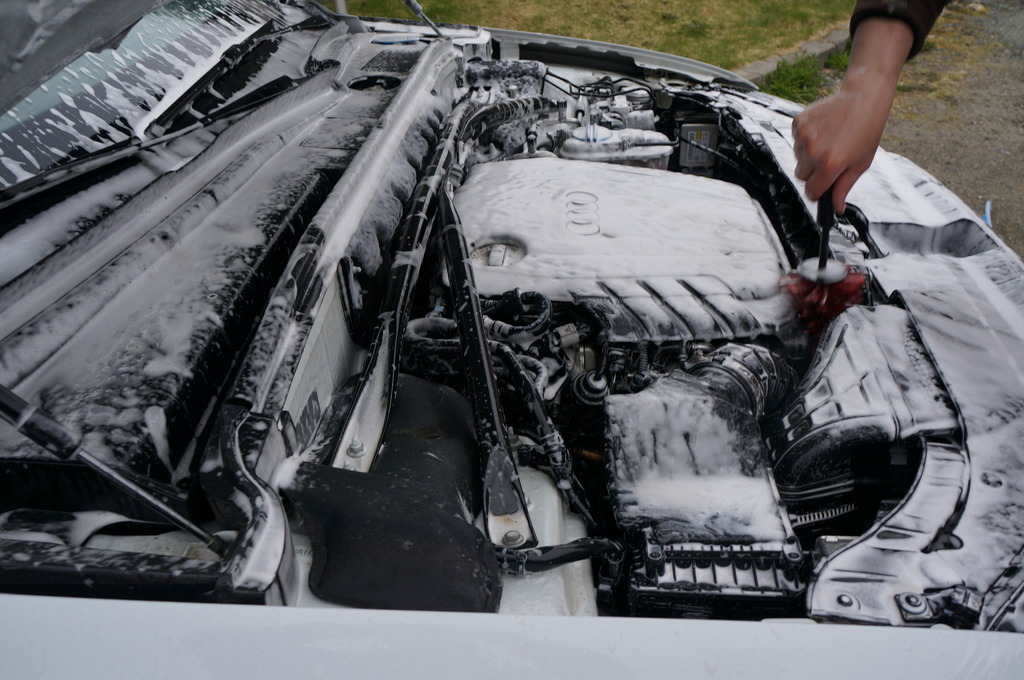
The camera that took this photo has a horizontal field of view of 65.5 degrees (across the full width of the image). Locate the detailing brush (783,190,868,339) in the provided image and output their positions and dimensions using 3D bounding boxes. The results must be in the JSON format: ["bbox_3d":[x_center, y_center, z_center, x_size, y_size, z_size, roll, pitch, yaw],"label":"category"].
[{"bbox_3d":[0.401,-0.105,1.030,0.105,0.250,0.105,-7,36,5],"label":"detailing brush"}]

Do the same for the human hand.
[{"bbox_3d":[0.409,-0.275,0.970,0.110,0.225,0.092,17,5,16],"label":"human hand"}]

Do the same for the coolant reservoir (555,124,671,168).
[{"bbox_3d":[0.186,-0.332,1.503,0.205,0.155,0.150,-1,37,1],"label":"coolant reservoir"}]

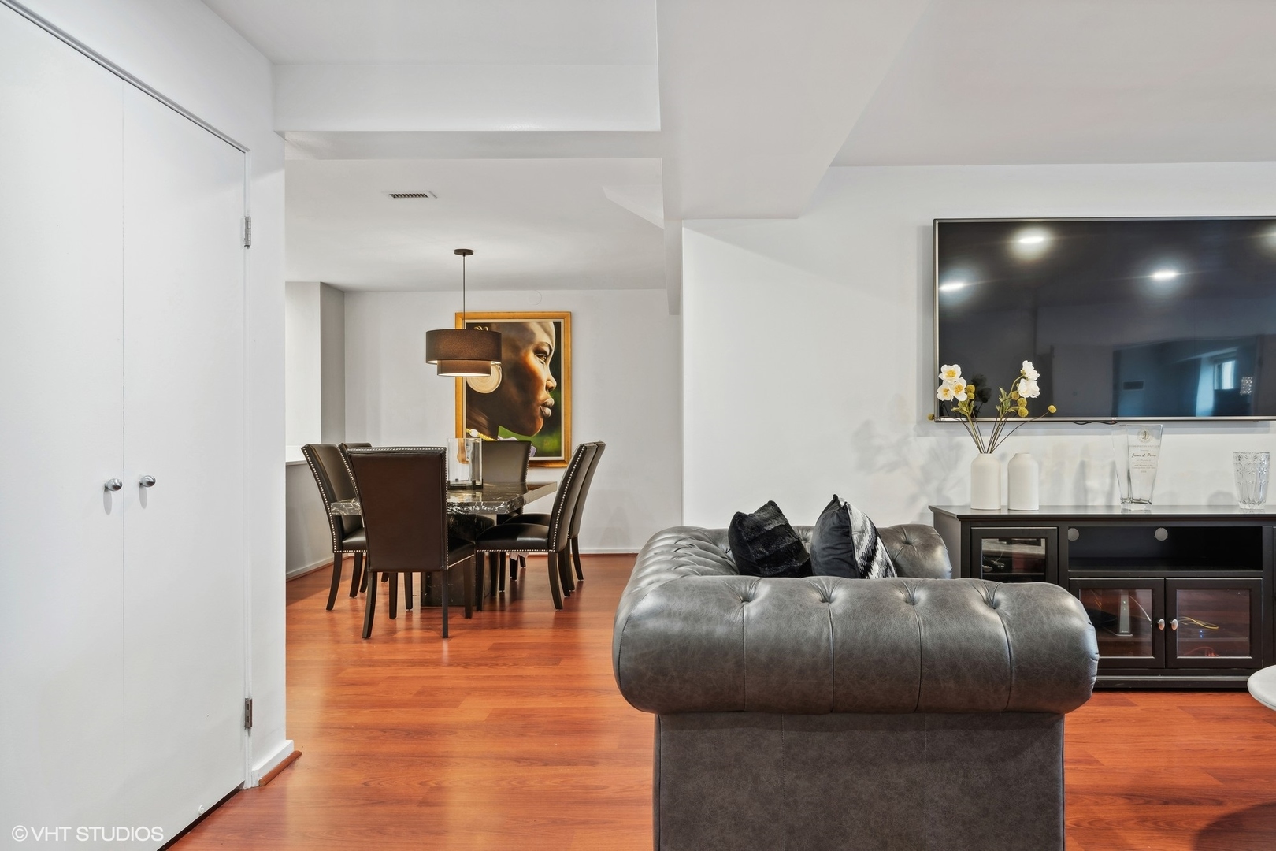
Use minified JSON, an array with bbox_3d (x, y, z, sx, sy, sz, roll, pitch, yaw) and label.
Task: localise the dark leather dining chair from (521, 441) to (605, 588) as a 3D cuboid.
[{"bbox_3d":[-0.635,0.663,6.428,0.715,1.085,0.525,0,0,4],"label":"dark leather dining chair"}]

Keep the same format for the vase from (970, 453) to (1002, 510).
[{"bbox_3d":[1.610,0.258,3.936,0.127,0.257,0.127,0,0,2],"label":"vase"}]

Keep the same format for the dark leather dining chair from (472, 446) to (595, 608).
[{"bbox_3d":[-0.646,0.637,5.554,0.710,1.050,0.515,0,0,4],"label":"dark leather dining chair"}]

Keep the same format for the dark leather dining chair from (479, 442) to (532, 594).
[{"bbox_3d":[-1.183,0.663,6.925,0.525,1.085,0.715,0,0,4],"label":"dark leather dining chair"}]

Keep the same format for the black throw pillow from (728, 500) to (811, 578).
[{"bbox_3d":[0.447,0.461,2.814,0.160,0.430,0.430,-22,-12,30],"label":"black throw pillow"}]

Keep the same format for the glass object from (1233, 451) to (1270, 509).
[{"bbox_3d":[2.824,0.253,3.924,0.132,0.262,0.132,0,0,2],"label":"glass object"}]

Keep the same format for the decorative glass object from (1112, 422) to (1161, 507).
[{"bbox_3d":[2.287,0.191,3.891,0.155,0.385,0.145,0,0,2],"label":"decorative glass object"}]

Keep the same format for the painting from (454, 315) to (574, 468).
[{"bbox_3d":[-1.165,-0.333,7.974,1.100,1.446,0.045,0,0,4],"label":"painting"}]

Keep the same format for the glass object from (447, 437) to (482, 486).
[{"bbox_3d":[-1.223,0.272,6.062,0.200,0.355,0.200,0,0,4],"label":"glass object"}]

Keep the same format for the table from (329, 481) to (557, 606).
[{"bbox_3d":[-1.226,0.827,5.863,1.050,0.755,1.740,0,0,4],"label":"table"}]

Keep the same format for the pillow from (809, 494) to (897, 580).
[{"bbox_3d":[0.674,0.461,2.635,0.200,0.450,0.450,-10,-1,11],"label":"pillow"}]

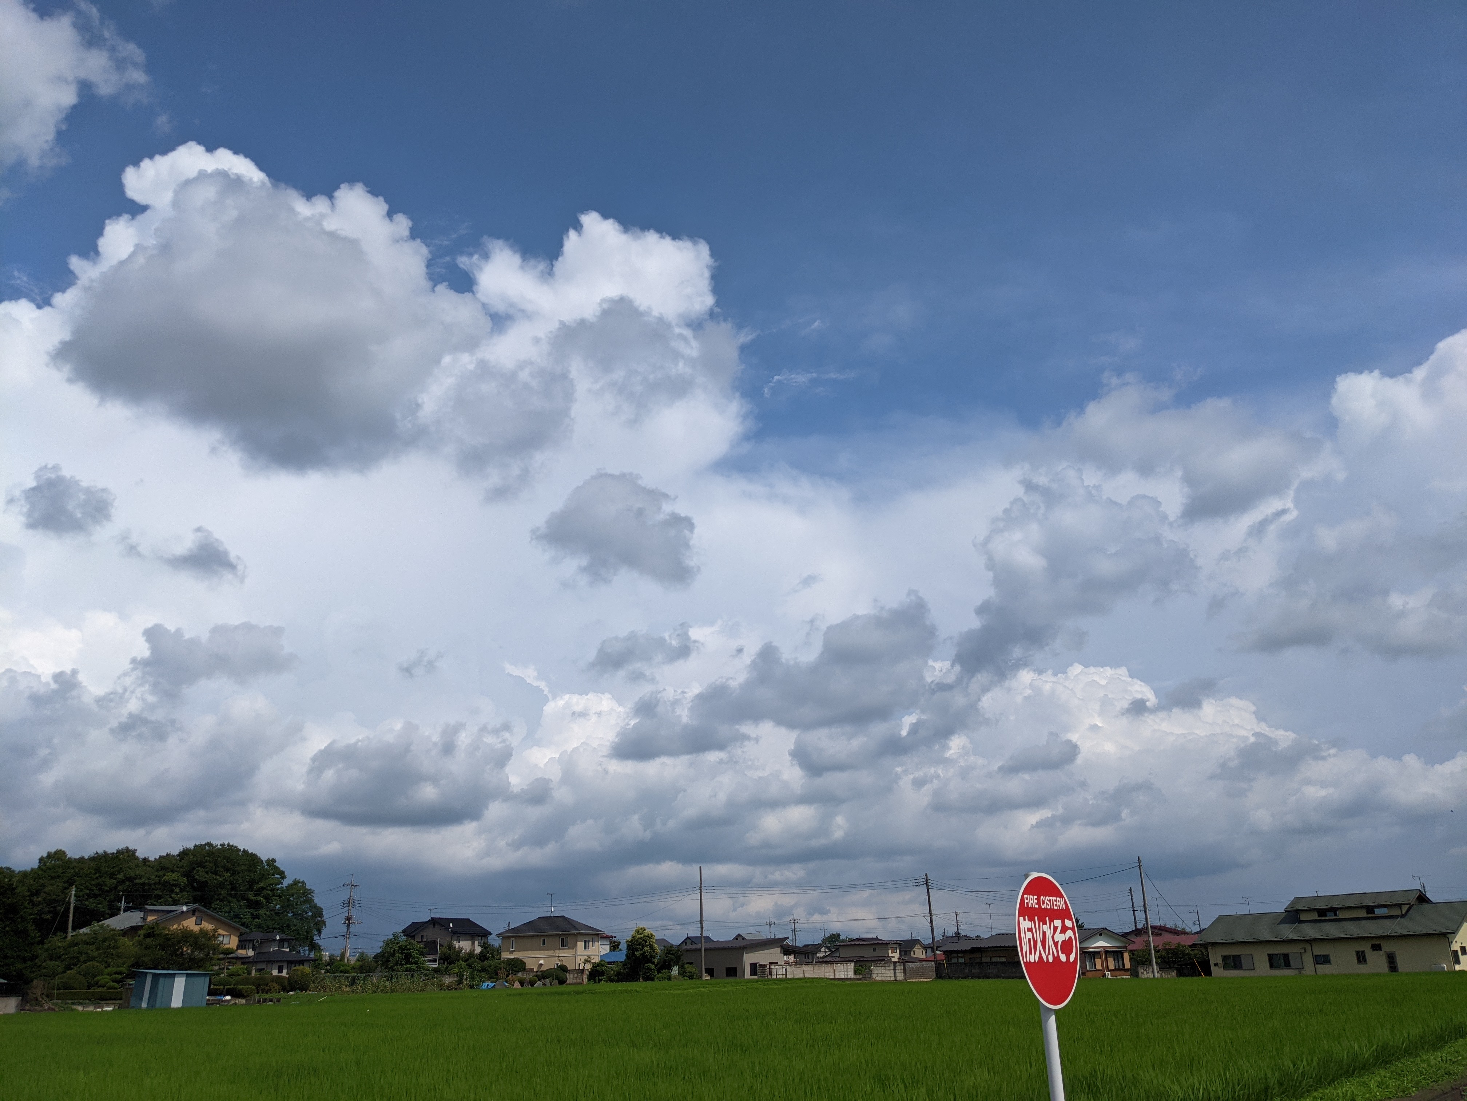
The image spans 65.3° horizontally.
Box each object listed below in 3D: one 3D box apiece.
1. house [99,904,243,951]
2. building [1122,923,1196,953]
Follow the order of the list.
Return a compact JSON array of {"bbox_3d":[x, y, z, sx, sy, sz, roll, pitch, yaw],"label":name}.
[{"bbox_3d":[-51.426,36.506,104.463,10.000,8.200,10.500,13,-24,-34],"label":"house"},{"bbox_3d":[46.632,43.454,124.651,8.500,5.300,6.200,-12,-23,28],"label":"building"}]

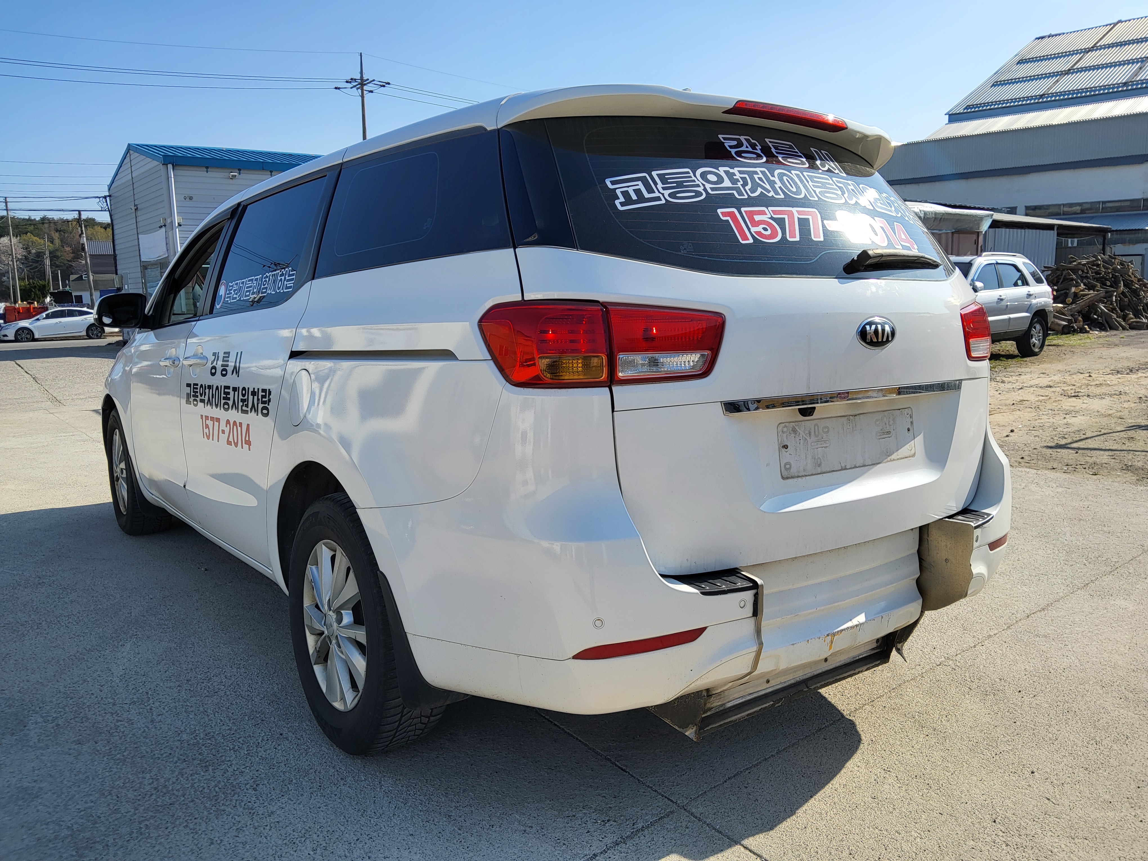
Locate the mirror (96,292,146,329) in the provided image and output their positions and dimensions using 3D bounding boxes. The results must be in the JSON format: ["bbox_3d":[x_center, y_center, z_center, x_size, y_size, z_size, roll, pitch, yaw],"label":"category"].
[{"bbox_3d":[-2.030,-0.543,3.875,0.240,0.175,0.140,-6,9,-37],"label":"mirror"}]

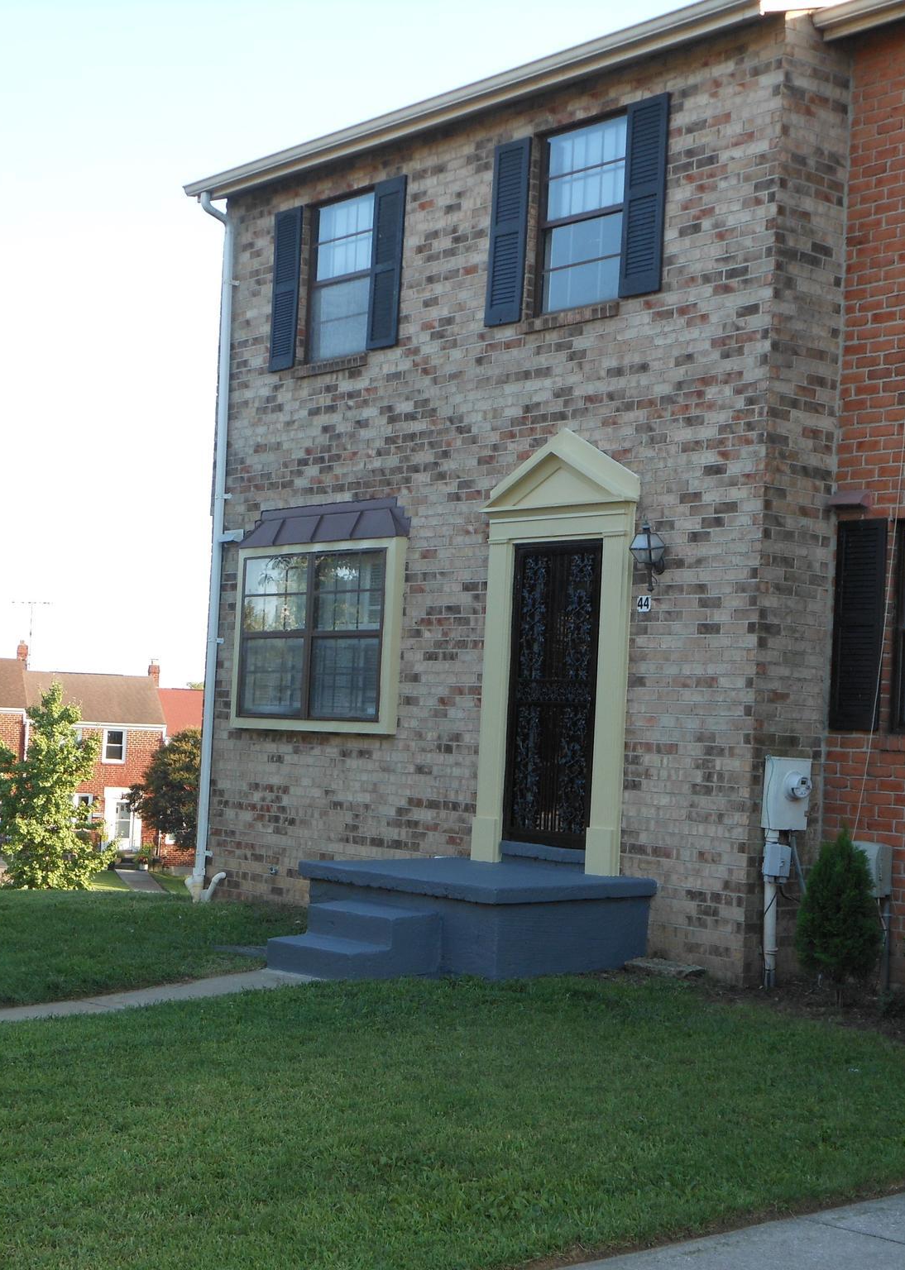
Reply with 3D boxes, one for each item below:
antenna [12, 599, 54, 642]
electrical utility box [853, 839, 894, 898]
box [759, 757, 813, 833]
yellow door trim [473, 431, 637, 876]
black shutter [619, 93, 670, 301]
[{"bbox_3d":[-17.632,-0.611,88.300,1.700,1.720,1.100,3,-2,-17],"label":"antenna"},{"bbox_3d":[2.452,1.380,12.383,0.108,0.304,0.252,4,-3,-36],"label":"electrical utility box"},{"bbox_3d":[2.036,0.957,12.600,0.320,0.440,0.180,5,-4,-37],"label":"box"},{"bbox_3d":[0.642,0.080,14.007,0.150,2.920,1.500,5,-4,-37],"label":"yellow door trim"},{"bbox_3d":[1.232,-2.817,13.524,0.035,1.277,0.357,4,-3,-36],"label":"black shutter"}]

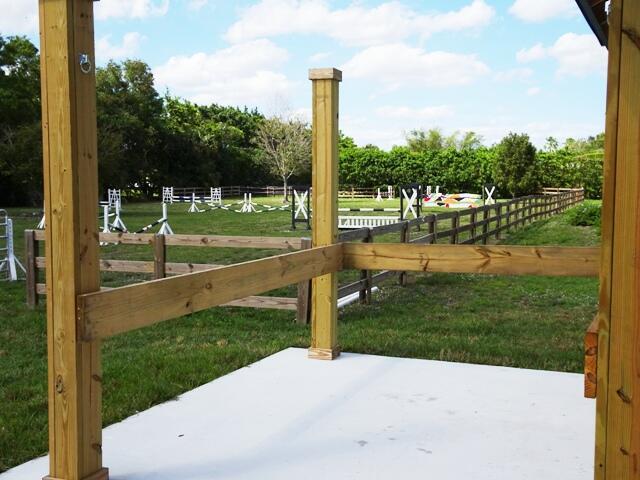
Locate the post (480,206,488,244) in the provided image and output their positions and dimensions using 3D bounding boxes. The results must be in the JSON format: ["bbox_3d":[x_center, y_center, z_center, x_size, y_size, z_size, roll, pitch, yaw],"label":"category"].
[{"bbox_3d":[4.499,-0.381,20.148,0.140,1.090,0.140,2,5,22],"label":"post"}]

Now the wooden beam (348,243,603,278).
[{"bbox_3d":[1.369,0.161,6.454,2.626,0.240,0.040,2,5,23],"label":"wooden beam"}]

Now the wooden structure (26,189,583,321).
[{"bbox_3d":[11.025,-1.913,42.186,4.170,1.090,70.033,2,5,22],"label":"wooden structure"}]

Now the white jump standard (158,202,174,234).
[{"bbox_3d":[-5.245,-0.630,25.200,0.640,1.220,0.600,1,4,6],"label":"white jump standard"}]

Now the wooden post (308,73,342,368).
[{"bbox_3d":[0.048,-0.227,6.864,0.231,2.659,0.231,2,5,23],"label":"wooden post"}]

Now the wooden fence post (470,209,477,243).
[{"bbox_3d":[3.856,-0.245,18.559,0.140,1.090,0.140,2,5,22],"label":"wooden fence post"}]

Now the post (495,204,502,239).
[{"bbox_3d":[5.359,-0.533,22.271,0.140,1.090,0.140,2,5,22],"label":"post"}]

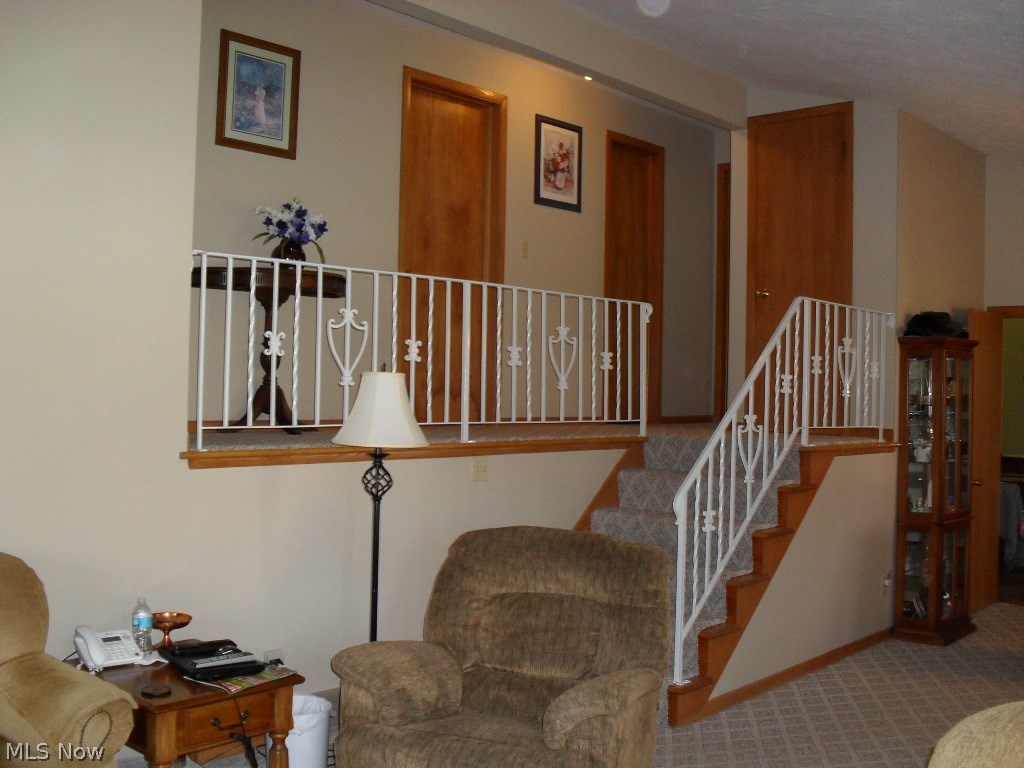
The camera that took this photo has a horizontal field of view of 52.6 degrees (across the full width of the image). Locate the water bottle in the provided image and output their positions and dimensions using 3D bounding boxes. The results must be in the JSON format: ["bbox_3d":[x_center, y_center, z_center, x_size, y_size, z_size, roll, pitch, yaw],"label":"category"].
[{"bbox_3d":[-1.232,0.806,3.457,0.065,0.193,0.065,1,0,43],"label":"water bottle"}]

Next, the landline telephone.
[{"bbox_3d":[-1.309,0.853,3.355,0.180,0.097,0.205,1,0,-29],"label":"landline telephone"}]

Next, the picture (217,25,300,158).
[{"bbox_3d":[-1.279,-1.472,5.287,0.030,0.584,0.480,1,0,43],"label":"picture"}]

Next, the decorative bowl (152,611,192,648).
[{"bbox_3d":[-1.211,0.875,3.640,0.175,0.115,0.175,1,0,0],"label":"decorative bowl"}]

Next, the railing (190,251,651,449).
[{"bbox_3d":[-0.212,-0.105,5.043,0.045,0.777,2.991,1,0,43],"label":"railing"}]

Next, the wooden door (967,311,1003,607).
[{"bbox_3d":[3.169,0.506,6.945,0.040,2.010,0.610,1,0,43],"label":"wooden door"}]

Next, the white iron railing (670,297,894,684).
[{"bbox_3d":[1.503,0.462,5.427,0.050,1.829,2.323,1,0,43],"label":"white iron railing"}]

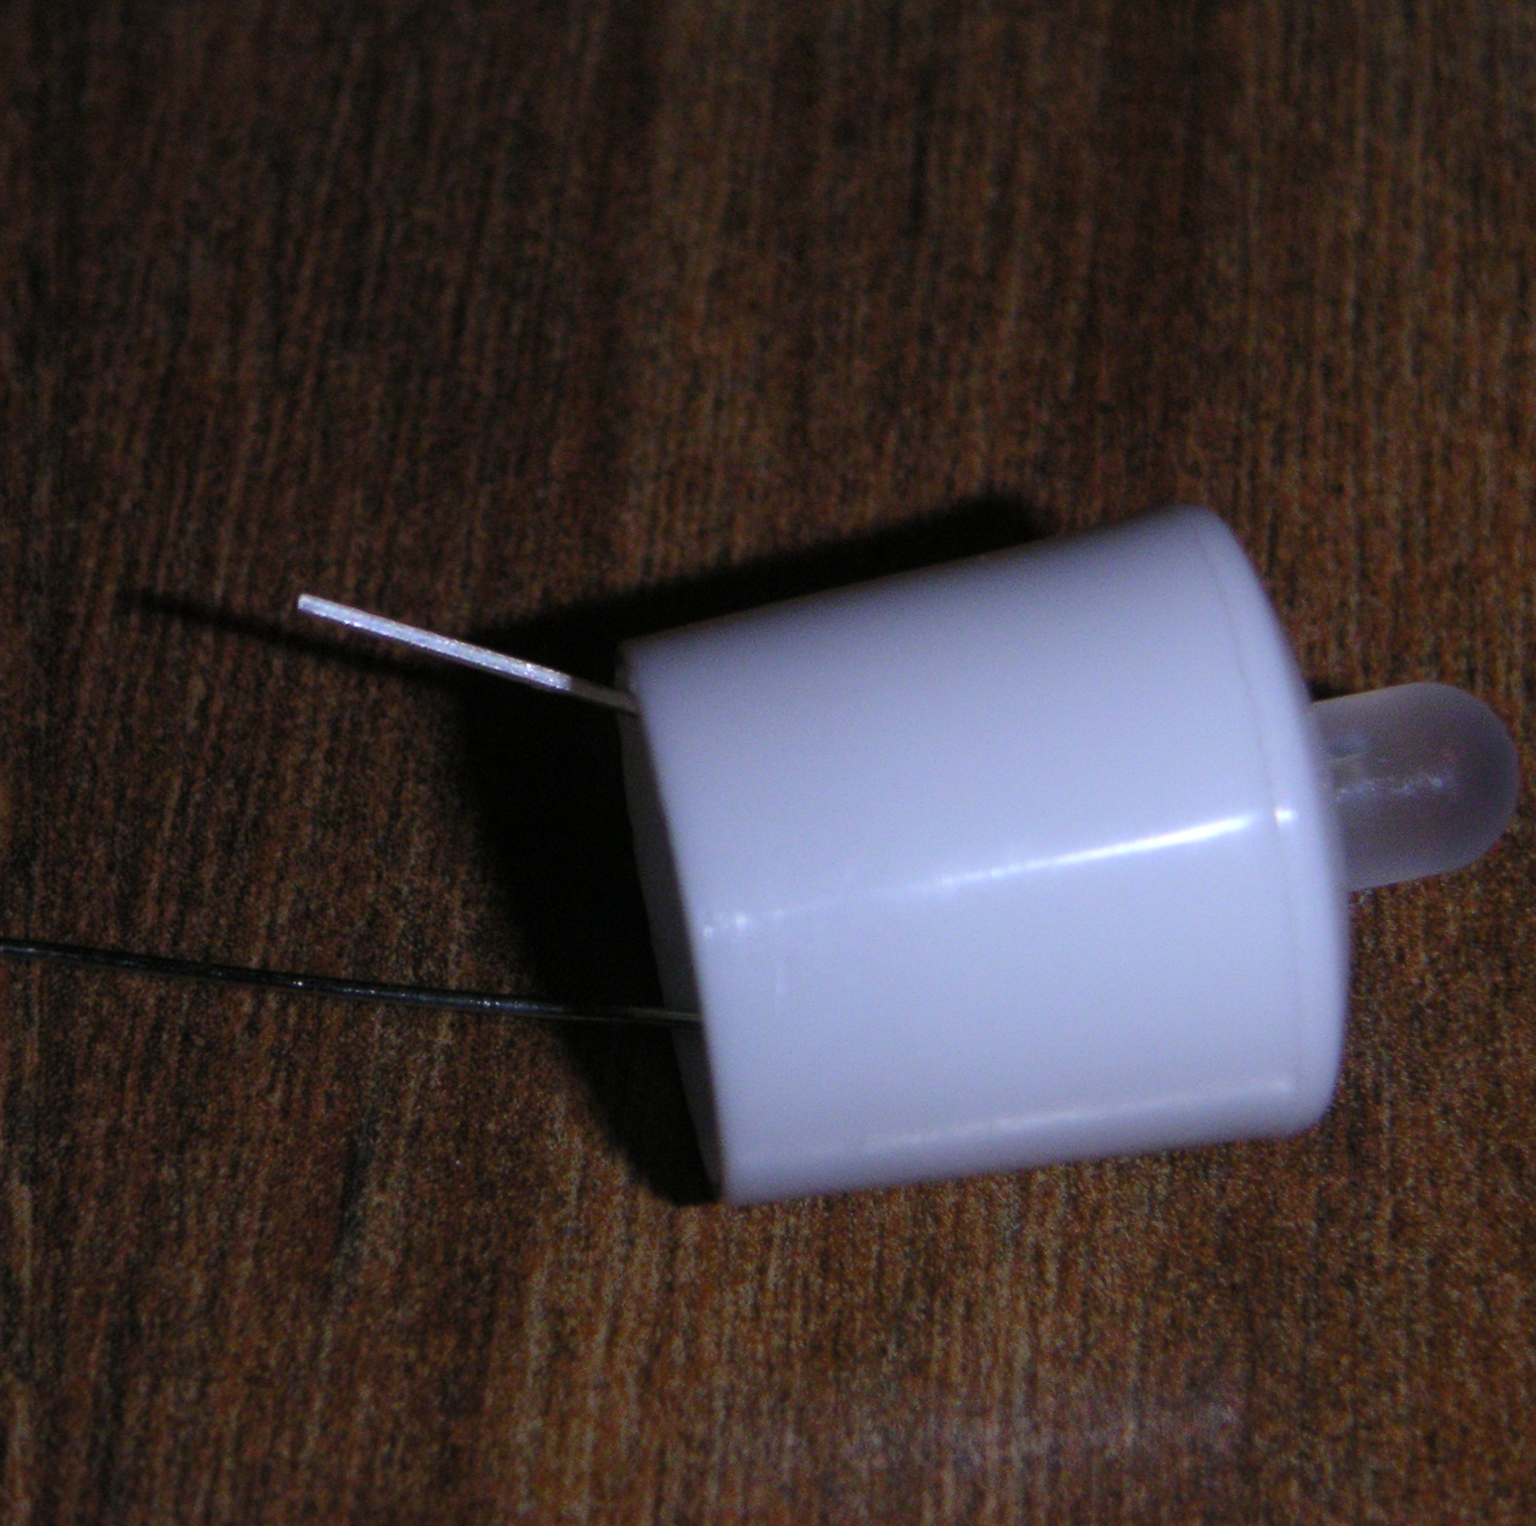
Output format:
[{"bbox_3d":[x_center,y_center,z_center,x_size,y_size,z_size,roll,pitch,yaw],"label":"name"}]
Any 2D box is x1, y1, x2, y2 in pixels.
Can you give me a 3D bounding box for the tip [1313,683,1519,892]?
[{"bbox_3d":[0.017,0.001,0.171,0.006,0.005,0.005,-11,59,-4],"label":"tip"}]

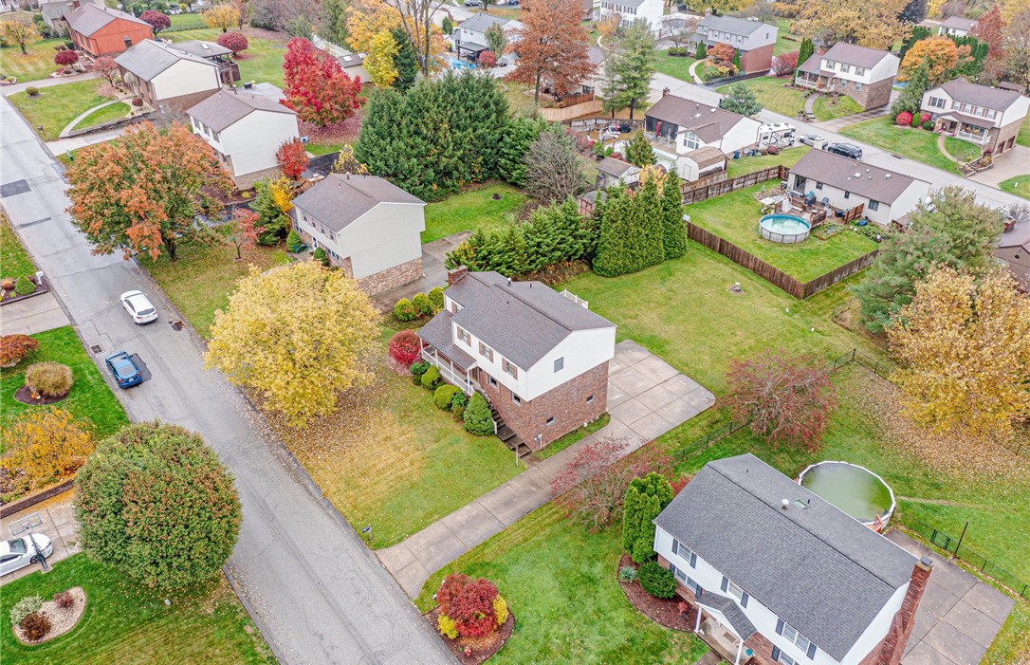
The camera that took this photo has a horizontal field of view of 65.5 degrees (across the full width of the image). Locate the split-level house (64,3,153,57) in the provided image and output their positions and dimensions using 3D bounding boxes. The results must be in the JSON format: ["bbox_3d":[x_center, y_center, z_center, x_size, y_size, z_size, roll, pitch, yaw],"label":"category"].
[{"bbox_3d":[-62.560,-46.870,123.000,9.500,5.700,15.200,-25,39,-31],"label":"split-level house"}]

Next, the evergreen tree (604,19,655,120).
[{"bbox_3d":[17.544,-38.763,119.284,7.400,14.900,7.000,-1,33,0],"label":"evergreen tree"}]

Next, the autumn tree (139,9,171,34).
[{"bbox_3d":[-58.390,-50.310,130.260,4.860,3.980,4.860,-25,39,-31],"label":"autumn tree"}]

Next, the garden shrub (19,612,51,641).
[{"bbox_3d":[-25.386,15.587,42.428,1.479,1.288,1.479,-1,33,0],"label":"garden shrub"}]

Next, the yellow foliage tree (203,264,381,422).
[{"bbox_3d":[-15.600,1.400,57.300,12.200,11.500,12.200,0,33,0],"label":"yellow foliage tree"}]

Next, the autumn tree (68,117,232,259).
[{"bbox_3d":[-33.896,-12.854,75.156,14.424,13.373,14.136,-1,33,0],"label":"autumn tree"}]

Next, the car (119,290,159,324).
[{"bbox_3d":[-31.465,-2.279,66.848,1.900,1.670,4.750,-24,39,-31],"label":"car"}]

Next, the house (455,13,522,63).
[{"bbox_3d":[-4.040,-56.550,152.440,9.390,6.670,10.450,-25,40,-33],"label":"house"}]

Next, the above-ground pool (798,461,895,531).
[{"bbox_3d":[24.260,12.120,58.830,6.500,1.300,6.500,0,33,0],"label":"above-ground pool"}]

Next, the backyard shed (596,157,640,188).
[{"bbox_3d":[14.490,-22.181,112.361,4.400,3.400,4.850,-24,39,-30],"label":"backyard shed"}]

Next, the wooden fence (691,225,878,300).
[{"bbox_3d":[28.139,-9.369,83.768,12.900,2.000,15.400,-22,38,-28],"label":"wooden fence"}]

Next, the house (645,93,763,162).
[{"bbox_3d":[27.340,-31.090,120.430,12.100,5.540,14.700,-25,40,-33],"label":"house"}]

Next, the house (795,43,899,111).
[{"bbox_3d":[54.410,-42.850,132.080,9.900,8.890,13.530,-25,39,-31],"label":"house"}]

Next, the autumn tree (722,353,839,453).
[{"bbox_3d":[20.600,5.700,62.500,8.700,6.800,8.700,0,33,0],"label":"autumn tree"}]

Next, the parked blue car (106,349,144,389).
[{"bbox_3d":[-31.410,2.810,64.180,1.840,1.430,4.670,-24,39,-30],"label":"parked blue car"}]

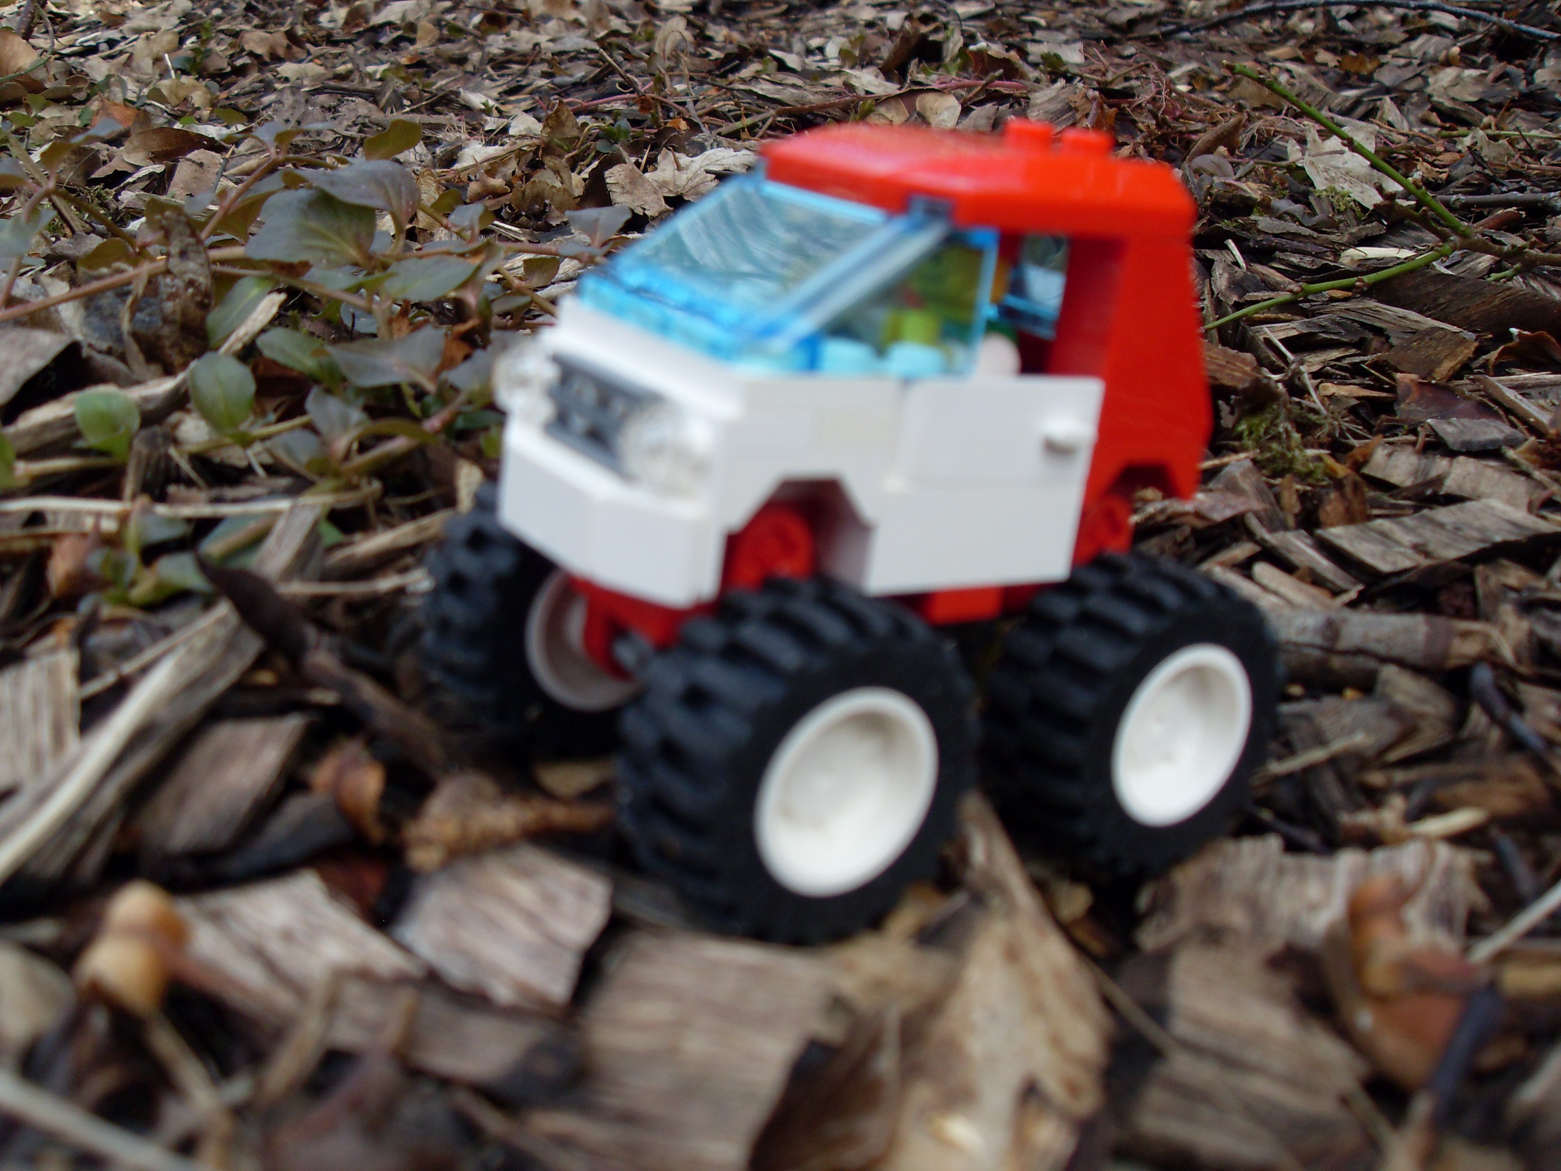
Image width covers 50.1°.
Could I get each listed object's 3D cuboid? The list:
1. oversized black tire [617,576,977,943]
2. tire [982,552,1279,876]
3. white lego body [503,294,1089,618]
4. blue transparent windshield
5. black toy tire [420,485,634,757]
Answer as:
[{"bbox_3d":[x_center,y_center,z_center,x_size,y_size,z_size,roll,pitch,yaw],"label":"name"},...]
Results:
[{"bbox_3d":[0.002,0.015,0.141,0.030,0.030,0.014,-5,21,-34],"label":"oversized black tire"},{"bbox_3d":[0.035,0.012,0.164,0.030,0.030,0.014,-5,21,-34],"label":"tire"},{"bbox_3d":[0.001,-0.013,0.156,0.046,0.020,0.033,-5,21,-34],"label":"white lego body"},{"bbox_3d":[-0.001,-0.028,0.149,0.024,0.013,0.032,-5,21,-34],"label":"blue transparent windshield"},{"bbox_3d":[-0.021,0.002,0.174,0.030,0.030,0.014,-5,21,-34],"label":"black toy tire"}]

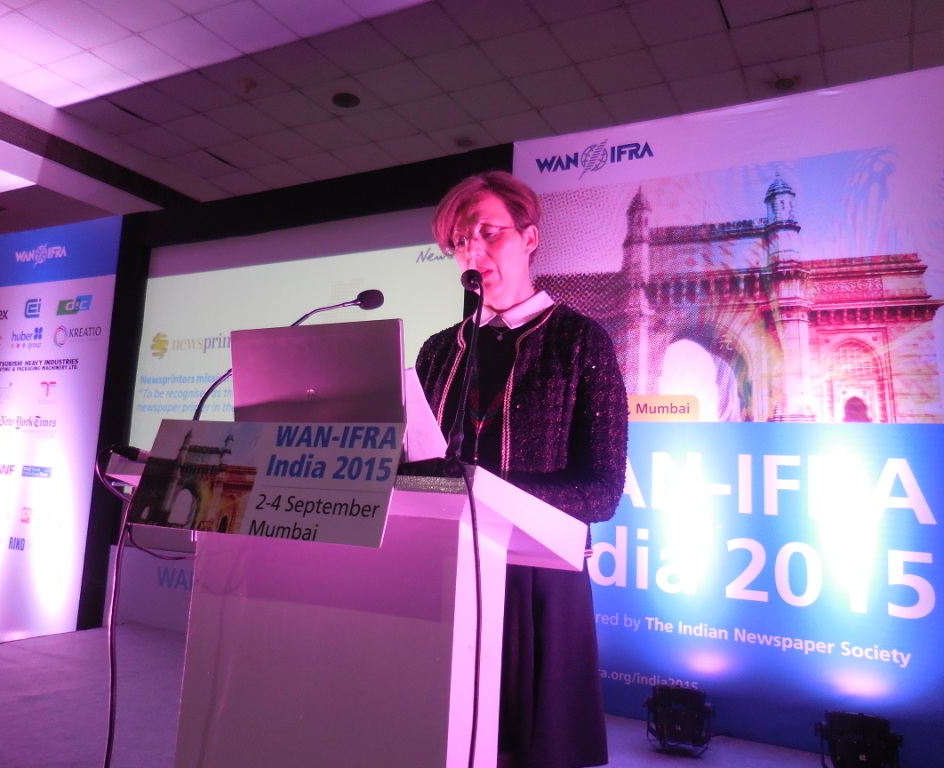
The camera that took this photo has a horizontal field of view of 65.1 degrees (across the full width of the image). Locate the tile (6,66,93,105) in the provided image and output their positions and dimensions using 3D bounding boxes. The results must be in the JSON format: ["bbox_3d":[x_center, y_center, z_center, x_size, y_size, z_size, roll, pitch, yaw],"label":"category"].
[{"bbox_3d":[-3.845,-2.722,6.806,0.600,0.025,0.600,-1,-7,28],"label":"tile"}]

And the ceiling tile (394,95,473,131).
[{"bbox_3d":[-0.350,-2.565,7.006,0.600,0.020,0.600,-1,-7,27],"label":"ceiling tile"}]

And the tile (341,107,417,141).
[{"bbox_3d":[-0.879,-2.553,7.276,0.595,0.020,0.595,-1,-7,28],"label":"tile"}]

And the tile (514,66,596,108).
[{"bbox_3d":[0.715,-2.579,6.440,0.595,0.020,0.595,-1,-7,28],"label":"tile"}]

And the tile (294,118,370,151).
[{"bbox_3d":[-1.414,-2.545,7.561,0.600,0.020,0.600,-1,-7,27],"label":"tile"}]

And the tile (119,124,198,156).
[{"bbox_3d":[-3.287,-2.583,7.863,0.600,0.020,0.600,-1,-7,27],"label":"tile"}]

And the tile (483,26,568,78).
[{"bbox_3d":[0.437,-2.644,5.912,0.595,0.020,0.595,-1,-7,28],"label":"tile"}]

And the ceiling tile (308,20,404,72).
[{"bbox_3d":[-0.910,-2.701,5.944,0.600,0.025,0.600,-1,-7,28],"label":"ceiling tile"}]

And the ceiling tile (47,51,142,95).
[{"bbox_3d":[-3.314,-2.732,6.528,0.600,0.025,0.600,-1,-7,28],"label":"ceiling tile"}]

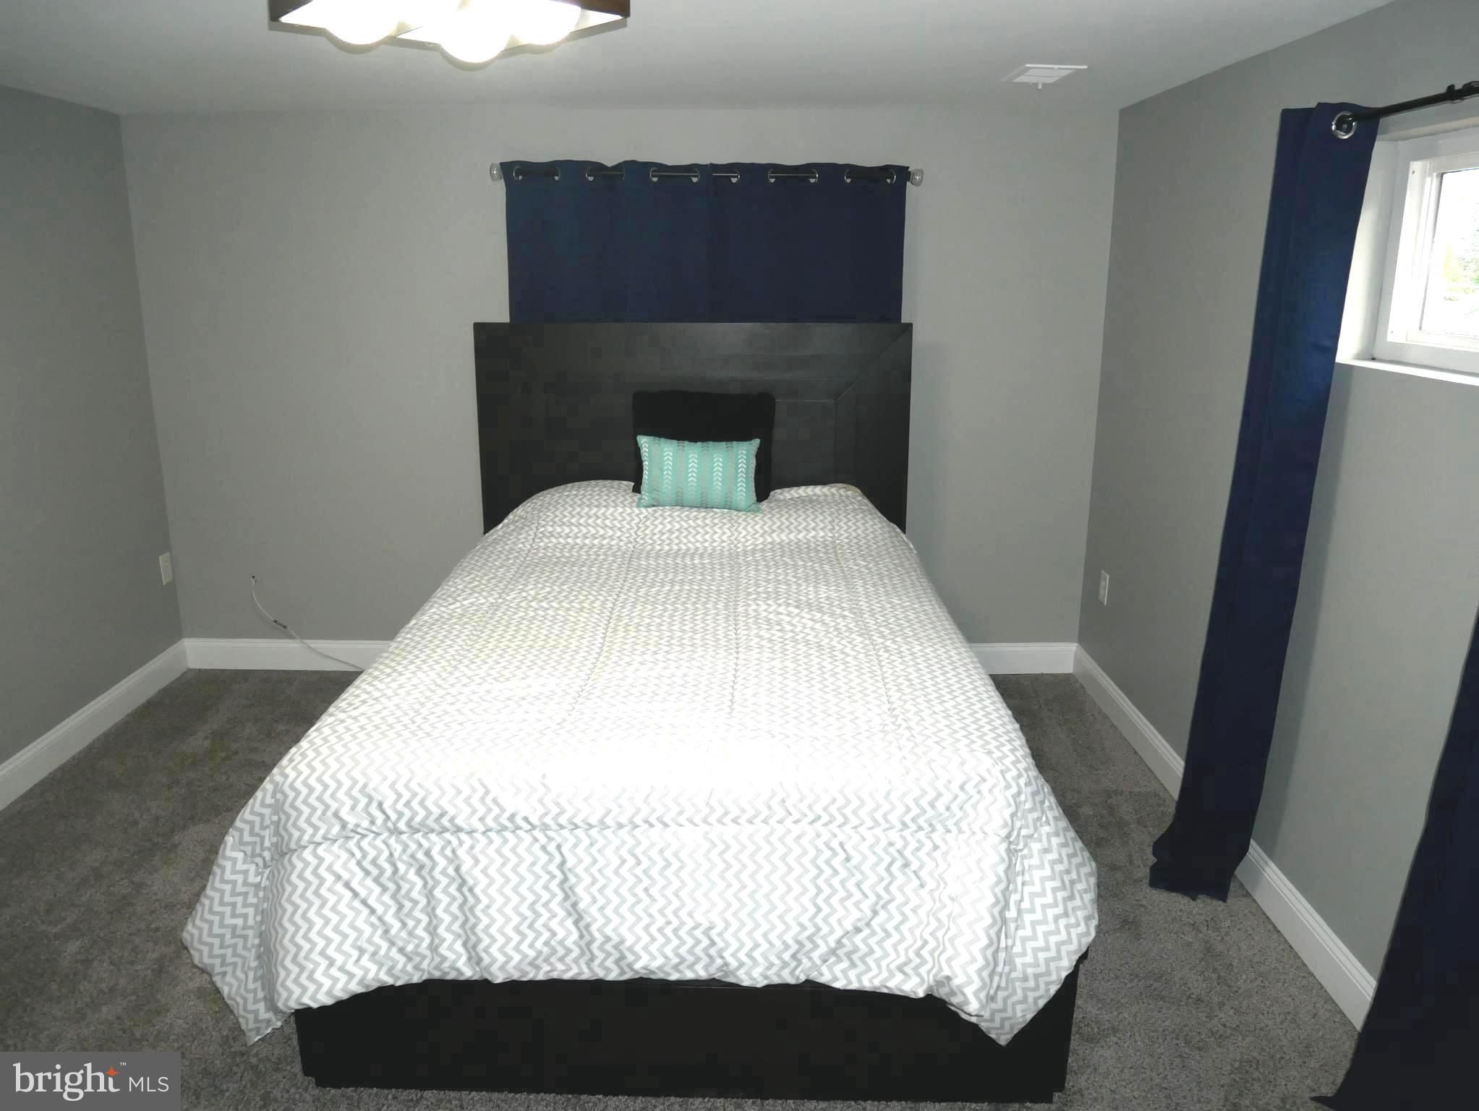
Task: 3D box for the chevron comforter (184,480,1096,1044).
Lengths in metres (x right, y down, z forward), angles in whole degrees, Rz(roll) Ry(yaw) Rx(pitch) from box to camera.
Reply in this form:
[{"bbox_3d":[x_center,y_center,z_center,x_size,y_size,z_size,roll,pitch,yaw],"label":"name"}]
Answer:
[{"bbox_3d":[-0.194,0.347,2.865,1.840,0.720,2.130,0,15,0],"label":"chevron comforter"}]

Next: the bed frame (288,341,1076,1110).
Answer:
[{"bbox_3d":[-0.148,0.102,2.936,1.640,1.404,2.280,0,15,0],"label":"bed frame"}]

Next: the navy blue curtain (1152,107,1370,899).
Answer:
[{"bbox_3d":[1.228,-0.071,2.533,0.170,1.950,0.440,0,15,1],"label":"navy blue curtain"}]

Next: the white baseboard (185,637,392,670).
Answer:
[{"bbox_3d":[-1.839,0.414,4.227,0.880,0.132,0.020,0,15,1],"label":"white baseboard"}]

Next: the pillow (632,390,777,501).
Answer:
[{"bbox_3d":[-0.132,-0.404,3.753,0.500,0.430,0.140,0,-5,1],"label":"pillow"}]

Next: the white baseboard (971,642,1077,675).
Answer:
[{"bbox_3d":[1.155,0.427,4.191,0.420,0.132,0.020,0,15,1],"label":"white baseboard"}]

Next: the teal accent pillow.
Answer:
[{"bbox_3d":[-0.148,-0.283,3.608,0.430,0.275,0.110,0,-9,1],"label":"teal accent pillow"}]

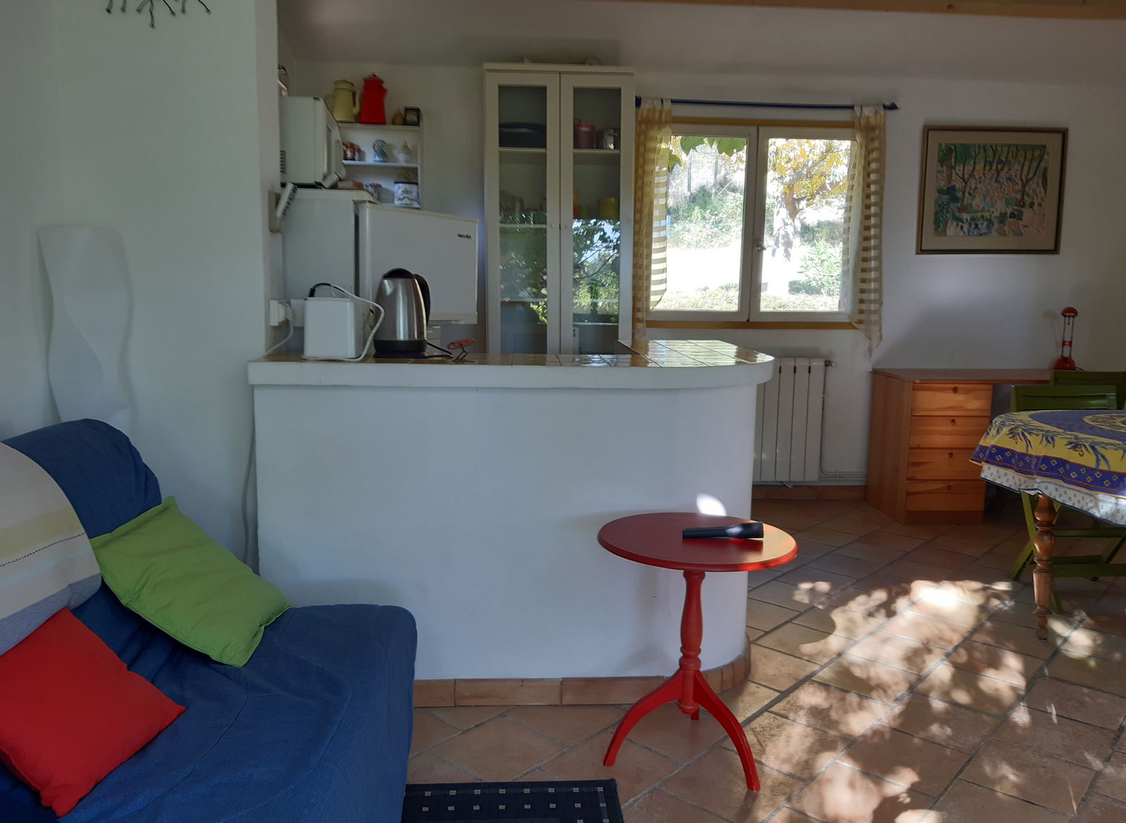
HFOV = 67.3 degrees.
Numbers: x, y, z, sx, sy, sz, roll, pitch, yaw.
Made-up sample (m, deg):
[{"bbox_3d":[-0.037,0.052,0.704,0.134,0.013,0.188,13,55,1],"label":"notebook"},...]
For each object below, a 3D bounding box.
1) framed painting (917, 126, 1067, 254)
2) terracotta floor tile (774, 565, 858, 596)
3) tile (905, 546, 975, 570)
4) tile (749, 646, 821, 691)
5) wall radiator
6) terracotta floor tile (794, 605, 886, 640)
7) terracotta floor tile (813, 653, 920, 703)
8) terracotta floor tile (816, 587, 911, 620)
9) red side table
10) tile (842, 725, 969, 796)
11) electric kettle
[{"bbox_3d":[2.414,-1.239,4.763,0.826,0.694,0.030,0,7,-3],"label":"framed painting"},{"bbox_3d":[1.069,0.716,3.556,0.248,0.015,0.248,7,10,41],"label":"terracotta floor tile"},{"bbox_3d":[1.722,0.672,3.832,0.244,0.015,0.252,7,10,42],"label":"tile"},{"bbox_3d":[0.653,0.803,2.637,0.242,0.012,0.250,8,11,42],"label":"tile"},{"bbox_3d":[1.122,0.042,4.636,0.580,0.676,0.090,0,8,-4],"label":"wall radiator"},{"bbox_3d":[1.002,0.776,3.088,0.248,0.015,0.248,7,10,41],"label":"terracotta floor tile"},{"bbox_3d":[0.943,0.835,2.630,0.248,0.015,0.248,7,10,41],"label":"terracotta floor tile"},{"bbox_3d":[1.181,0.752,3.286,0.248,0.015,0.248,7,10,41],"label":"terracotta floor tile"},{"bbox_3d":[0.317,0.596,2.126,0.473,0.577,0.473,1,7,0],"label":"red side table"},{"bbox_3d":[0.860,0.878,2.128,0.242,0.012,0.250,8,11,42],"label":"tile"},{"bbox_3d":[-0.456,-0.284,2.423,0.155,0.246,0.200,5,9,27],"label":"electric kettle"}]

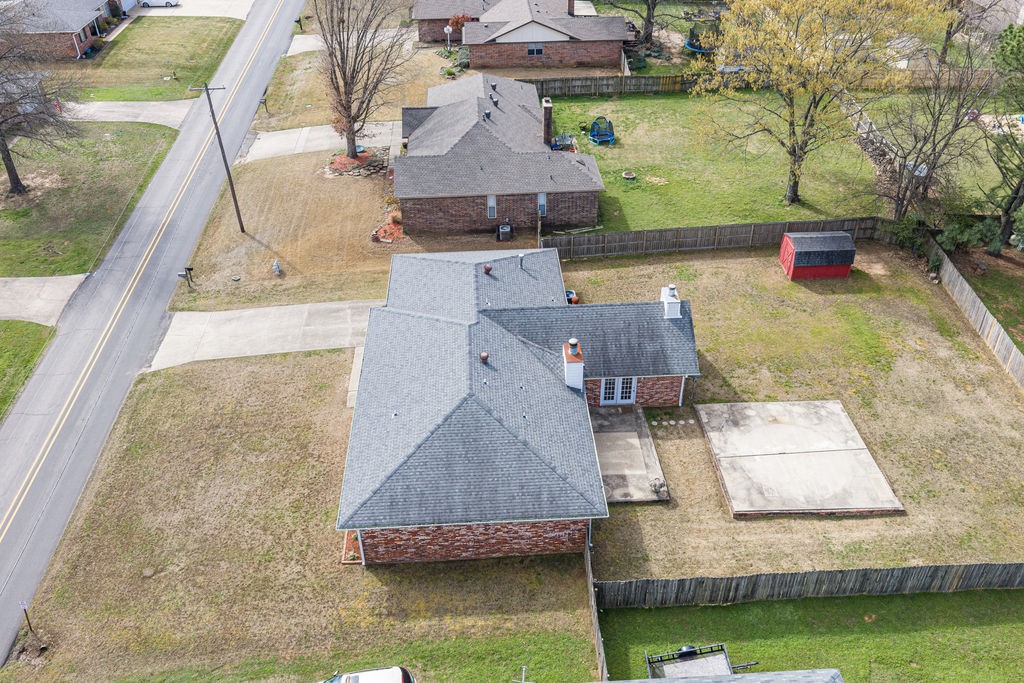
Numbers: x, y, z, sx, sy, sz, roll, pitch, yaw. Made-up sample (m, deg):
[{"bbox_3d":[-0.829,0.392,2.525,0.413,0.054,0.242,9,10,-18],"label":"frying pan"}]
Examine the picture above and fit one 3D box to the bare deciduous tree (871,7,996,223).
[{"bbox_3d":[28.779,-14.221,56.022,7.911,13.625,7.618,-2,37,-2],"label":"bare deciduous tree"}]

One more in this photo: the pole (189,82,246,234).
[{"bbox_3d":[-20.442,-12.783,56.929,2.403,11.398,0.322,-2,37,-2],"label":"pole"}]

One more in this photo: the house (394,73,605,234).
[{"bbox_3d":[-1.577,-17.921,67.762,15.763,6.212,22.913,-2,37,-2],"label":"house"}]

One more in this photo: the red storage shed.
[{"bbox_3d":[20.865,-6.167,54.482,4.131,2.754,3.135,-2,37,-2],"label":"red storage shed"}]

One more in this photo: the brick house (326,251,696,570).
[{"bbox_3d":[0.894,0.877,43.053,17.697,5.626,22.766,-2,37,-2],"label":"brick house"}]

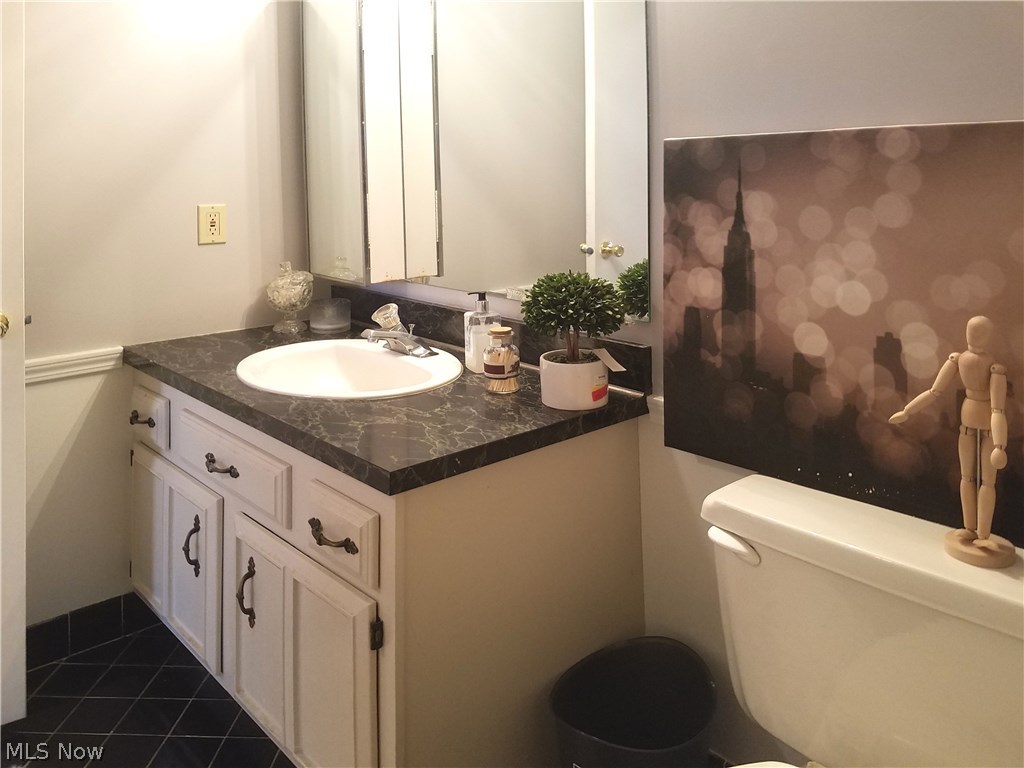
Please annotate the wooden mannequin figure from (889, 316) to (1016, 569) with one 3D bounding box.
[{"bbox_3d":[0.639,0.081,1.106,0.100,0.325,0.165,-9,17,-31],"label":"wooden mannequin figure"}]

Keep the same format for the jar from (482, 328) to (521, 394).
[{"bbox_3d":[-0.021,-0.049,1.607,0.075,0.129,0.075,0,15,0],"label":"jar"}]

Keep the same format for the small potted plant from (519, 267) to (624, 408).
[{"bbox_3d":[0.117,-0.091,1.512,0.200,0.258,0.200,0,15,0],"label":"small potted plant"}]

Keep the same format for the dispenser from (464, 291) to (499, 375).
[{"bbox_3d":[-0.068,-0.122,1.782,0.074,0.188,0.070,-6,16,-23],"label":"dispenser"}]

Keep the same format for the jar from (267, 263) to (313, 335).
[{"bbox_3d":[-0.645,-0.254,2.243,0.134,0.203,0.134,0,15,0],"label":"jar"}]

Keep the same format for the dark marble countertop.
[{"bbox_3d":[-0.373,-0.017,1.808,0.632,0.037,1.228,-13,20,-41],"label":"dark marble countertop"}]

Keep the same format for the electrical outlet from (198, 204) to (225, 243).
[{"bbox_3d":[-0.818,-0.435,2.105,0.074,0.112,0.009,-13,20,-41],"label":"electrical outlet"}]

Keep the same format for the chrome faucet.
[{"bbox_3d":[-0.298,-0.133,1.892,0.165,0.122,0.160,-13,20,-41],"label":"chrome faucet"}]

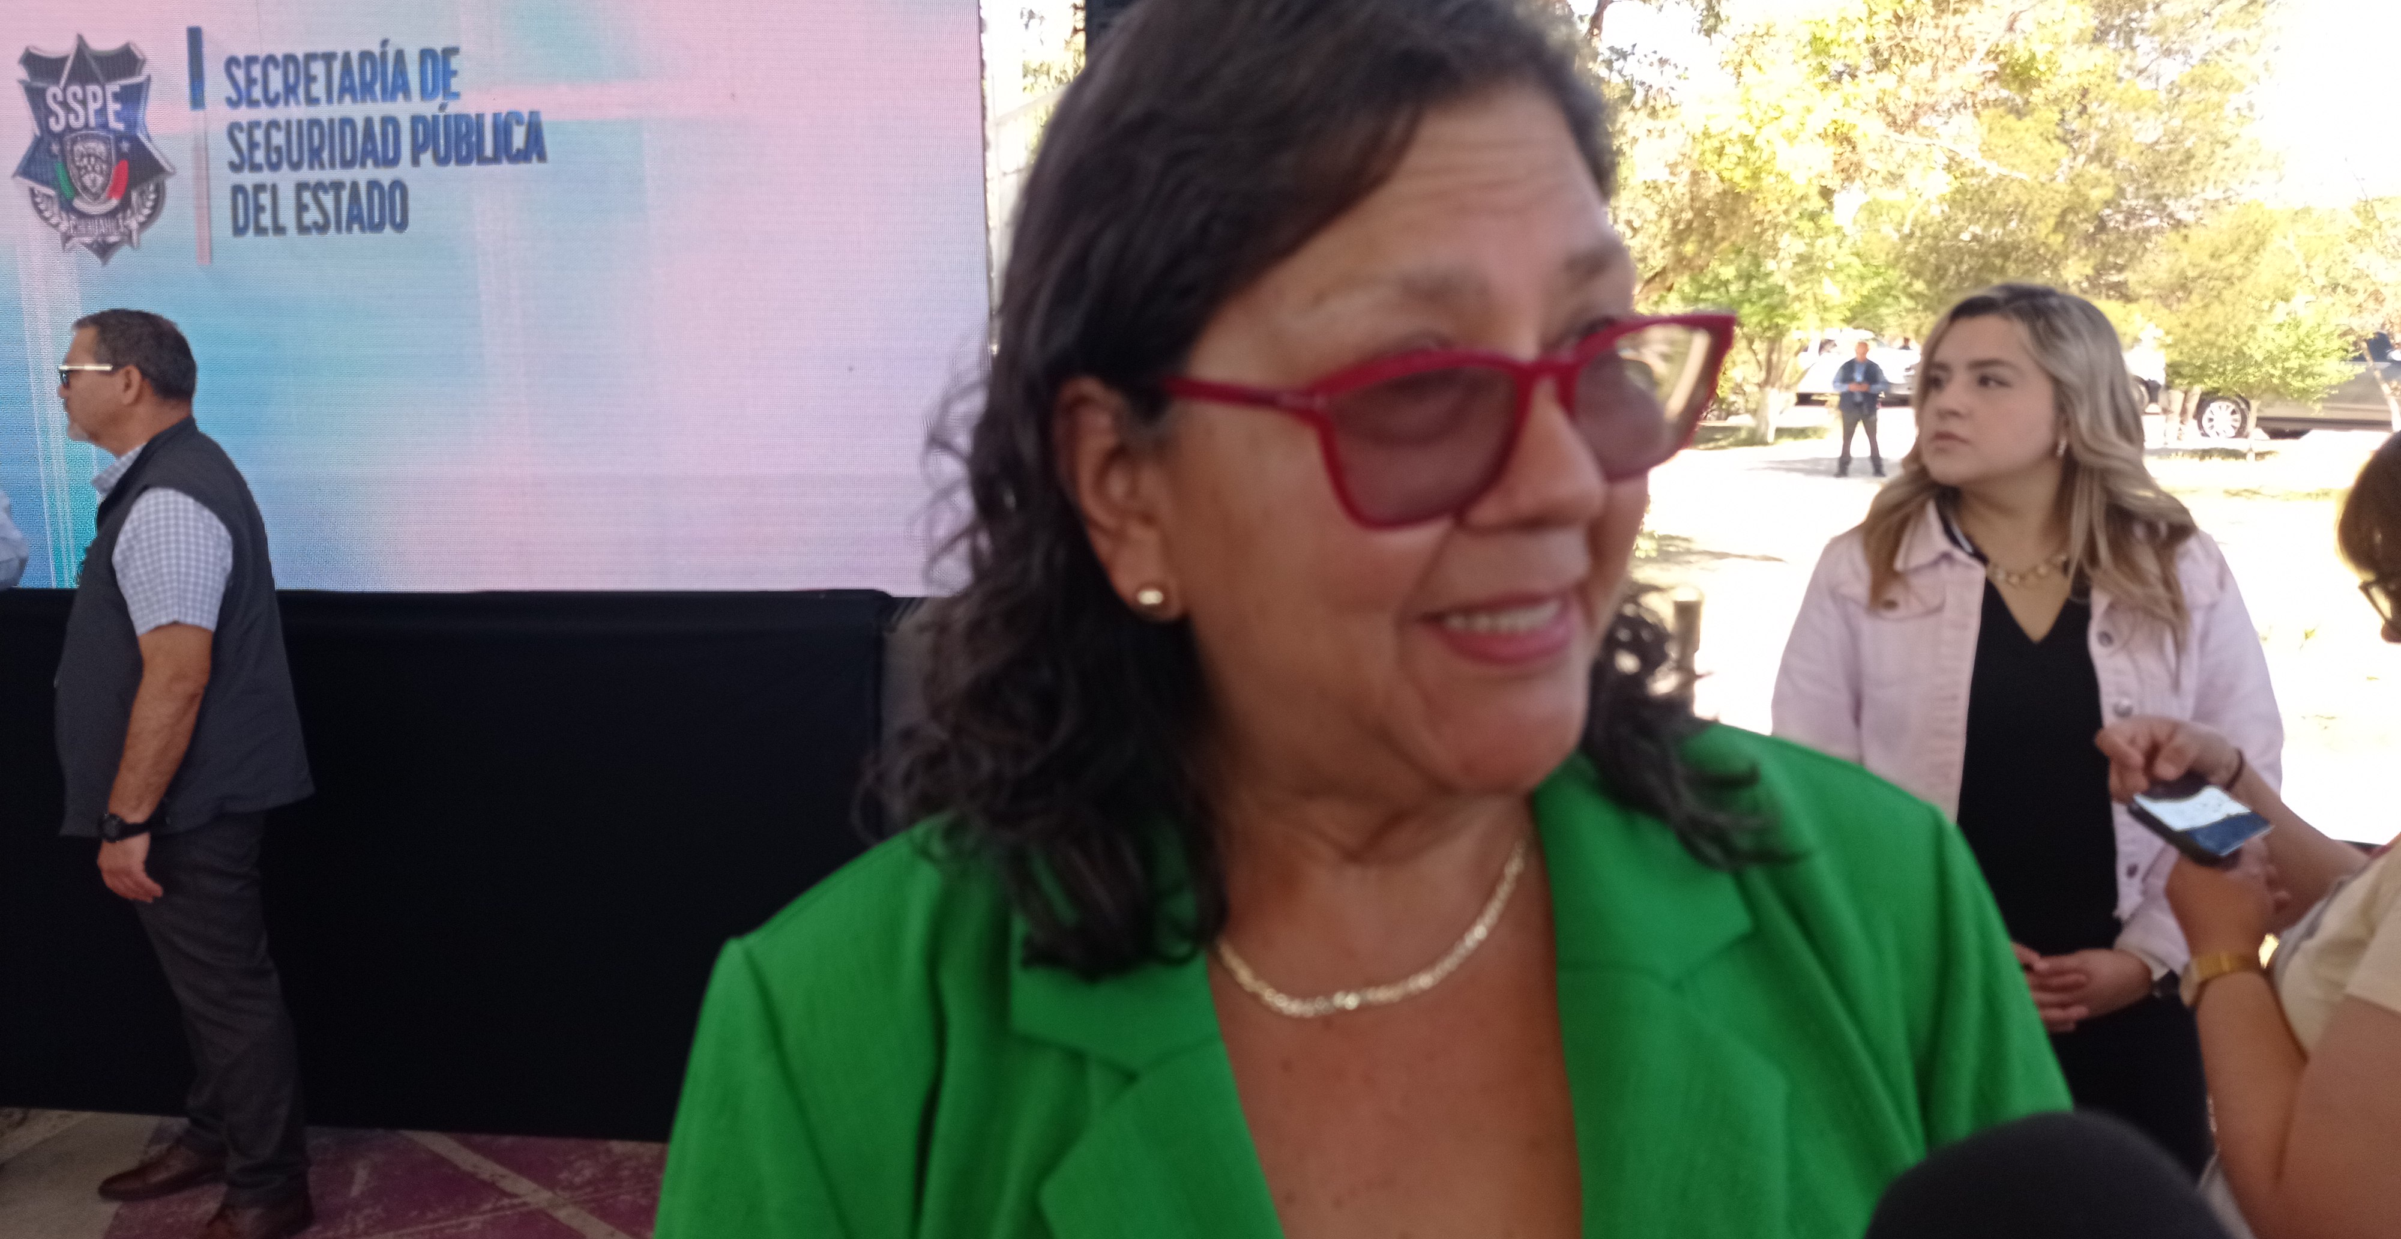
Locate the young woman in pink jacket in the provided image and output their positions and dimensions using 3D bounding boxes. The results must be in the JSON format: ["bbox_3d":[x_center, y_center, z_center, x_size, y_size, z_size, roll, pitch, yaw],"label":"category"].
[{"bbox_3d":[0.895,0.442,2.168,0.530,1.620,0.360,2,7,19],"label":"young woman in pink jacket"}]

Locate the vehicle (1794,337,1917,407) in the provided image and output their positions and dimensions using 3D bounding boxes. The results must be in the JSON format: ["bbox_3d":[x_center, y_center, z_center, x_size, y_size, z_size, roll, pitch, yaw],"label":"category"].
[{"bbox_3d":[13.157,-4.916,38.500,4.500,1.550,1.820,1,7,16],"label":"vehicle"}]

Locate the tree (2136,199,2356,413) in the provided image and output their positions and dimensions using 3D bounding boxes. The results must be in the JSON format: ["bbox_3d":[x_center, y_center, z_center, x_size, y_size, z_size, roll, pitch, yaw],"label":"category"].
[{"bbox_3d":[13.719,-3.885,25.500,2.850,3.050,2.800,3,8,28],"label":"tree"}]

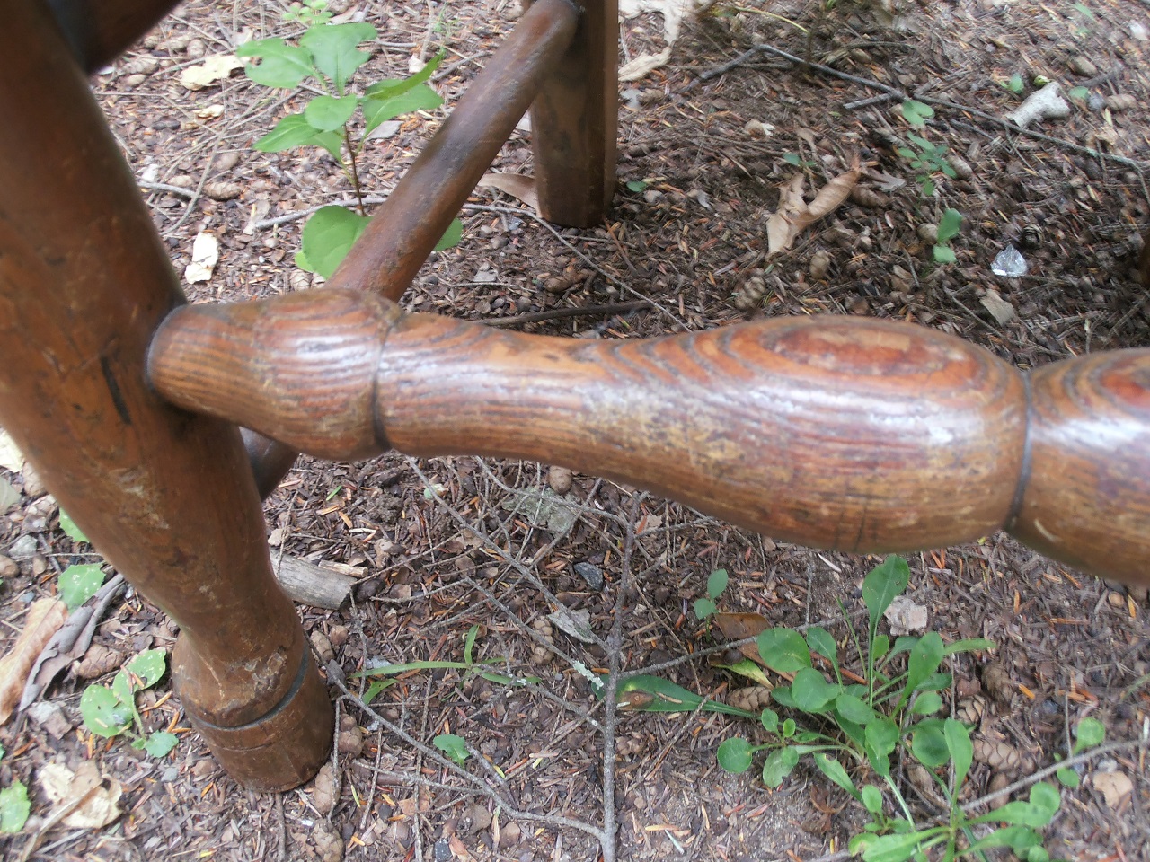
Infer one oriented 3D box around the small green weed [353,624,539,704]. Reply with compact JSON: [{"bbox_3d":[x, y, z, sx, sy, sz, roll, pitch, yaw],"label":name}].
[{"bbox_3d":[-0.048,0.091,0.418,0.070,0.018,0.028,0,44,0],"label":"small green weed"}]

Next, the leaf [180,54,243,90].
[{"bbox_3d":[-0.262,-0.259,0.785,0.046,0.012,0.032,-26,50,-24],"label":"leaf"}]

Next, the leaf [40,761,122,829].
[{"bbox_3d":[-0.175,0.128,0.386,0.029,0.010,0.024,0,44,0],"label":"leaf"}]

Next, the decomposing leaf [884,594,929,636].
[{"bbox_3d":[0.137,0.077,0.455,0.018,0.006,0.017,2,48,2],"label":"decomposing leaf"}]

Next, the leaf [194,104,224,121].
[{"bbox_3d":[-0.238,-0.208,0.716,0.018,0.006,0.010,-26,53,-22],"label":"leaf"}]

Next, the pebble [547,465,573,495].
[{"bbox_3d":[-0.007,0.022,0.513,0.012,0.011,0.014,0,46,0],"label":"pebble"}]

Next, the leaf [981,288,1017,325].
[{"bbox_3d":[0.232,-0.068,0.602,0.015,0.007,0.030,-15,48,-14],"label":"leaf"}]

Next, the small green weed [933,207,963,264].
[{"bbox_3d":[0.216,-0.113,0.635,0.018,0.024,0.022,0,46,0],"label":"small green weed"}]

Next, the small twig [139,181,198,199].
[{"bbox_3d":[-0.253,-0.150,0.677,0.049,0.006,0.006,13,45,13],"label":"small twig"}]

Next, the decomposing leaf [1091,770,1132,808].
[{"bbox_3d":[0.200,0.132,0.406,0.012,0.004,0.013,-13,49,-11],"label":"decomposing leaf"}]

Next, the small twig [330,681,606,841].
[{"bbox_3d":[-0.045,0.123,0.390,0.118,0.011,0.033,23,48,22],"label":"small twig"}]

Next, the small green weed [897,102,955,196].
[{"bbox_3d":[0.214,-0.174,0.677,0.037,0.038,0.083,0,44,0],"label":"small green weed"}]

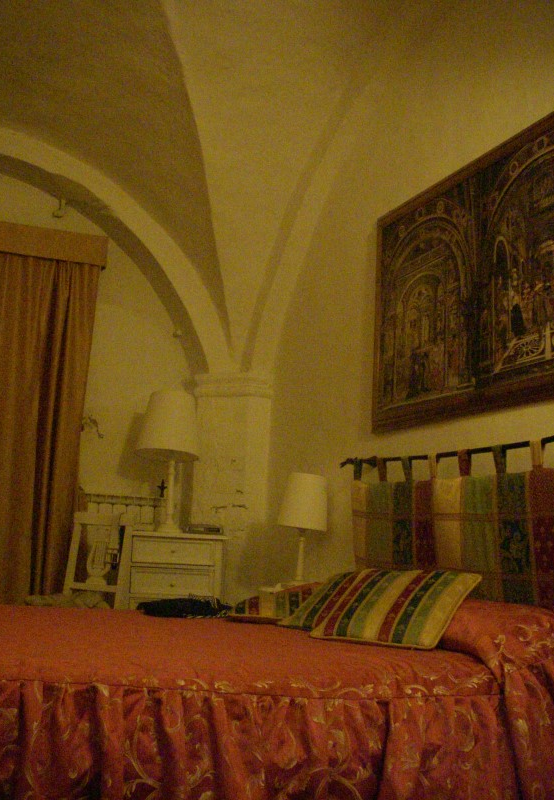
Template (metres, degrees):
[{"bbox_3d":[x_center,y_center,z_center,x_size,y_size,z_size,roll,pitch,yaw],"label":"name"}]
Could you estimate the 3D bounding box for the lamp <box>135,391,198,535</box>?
[{"bbox_3d":[-0.485,0.272,4.000,0.285,0.635,0.285,6,-10,-17],"label":"lamp"}]

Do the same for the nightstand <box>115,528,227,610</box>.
[{"bbox_3d":[-0.507,0.985,3.920,0.450,0.740,0.370,6,-10,-17],"label":"nightstand"}]

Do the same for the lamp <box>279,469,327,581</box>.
[{"bbox_3d":[0.105,0.538,3.700,0.205,0.460,0.205,3,-9,0],"label":"lamp"}]

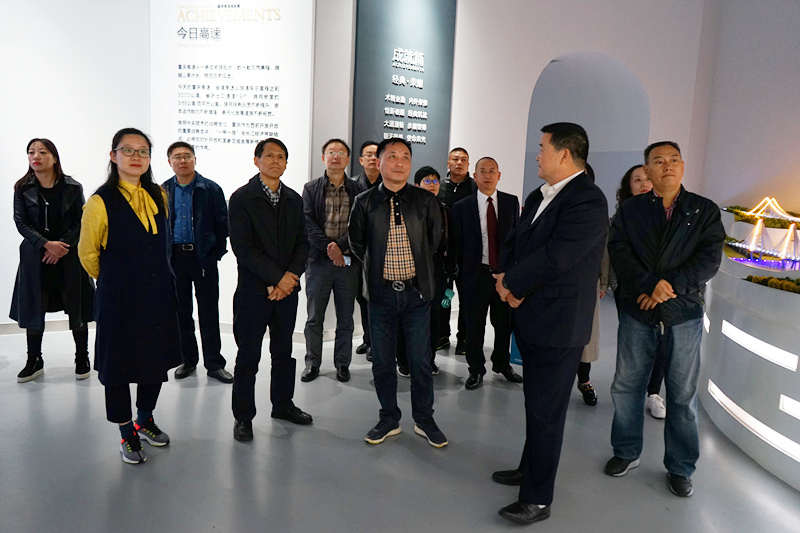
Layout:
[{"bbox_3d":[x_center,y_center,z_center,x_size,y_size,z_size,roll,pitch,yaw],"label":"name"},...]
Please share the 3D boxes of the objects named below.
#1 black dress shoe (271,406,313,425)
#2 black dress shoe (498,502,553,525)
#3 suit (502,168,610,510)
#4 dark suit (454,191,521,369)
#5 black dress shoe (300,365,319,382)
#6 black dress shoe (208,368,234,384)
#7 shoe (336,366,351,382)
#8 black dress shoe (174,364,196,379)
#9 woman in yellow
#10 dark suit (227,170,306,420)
[{"bbox_3d":[-0.669,0.888,3.847,0.285,0.105,0.105,6,9,25],"label":"black dress shoe"},{"bbox_3d":[0.567,1.091,2.825,0.265,0.105,0.100,1,7,-10],"label":"black dress shoe"},{"bbox_3d":[0.681,0.327,2.917,0.420,1.490,0.500,-2,9,-32],"label":"suit"},{"bbox_3d":[0.663,0.137,4.764,0.530,1.430,0.320,2,7,-3],"label":"dark suit"},{"bbox_3d":[-0.675,0.774,4.687,0.105,0.105,0.285,4,8,7],"label":"black dress shoe"},{"bbox_3d":[-1.321,0.786,4.587,0.280,0.106,0.100,8,9,35],"label":"black dress shoe"},{"bbox_3d":[-0.426,0.800,4.806,0.100,0.106,0.280,2,7,-3],"label":"shoe"},{"bbox_3d":[-1.581,0.738,4.640,0.105,0.105,0.285,3,8,6],"label":"black dress shoe"},{"bbox_3d":[-1.403,0.150,3.280,0.510,1.670,0.390,-4,9,-42],"label":"woman in yellow"},{"bbox_3d":[-0.776,0.188,3.633,0.480,1.420,0.360,-1,9,-27],"label":"dark suit"}]

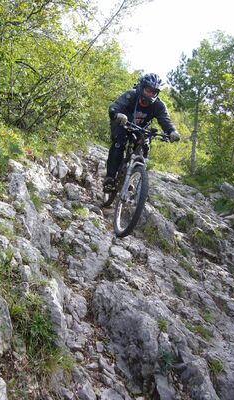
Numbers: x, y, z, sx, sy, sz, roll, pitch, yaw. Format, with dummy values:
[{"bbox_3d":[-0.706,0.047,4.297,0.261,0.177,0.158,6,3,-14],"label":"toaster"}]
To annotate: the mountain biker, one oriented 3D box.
[{"bbox_3d":[0.205,-0.665,4.130,0.670,1.180,0.820,2,0,-14],"label":"mountain biker"}]

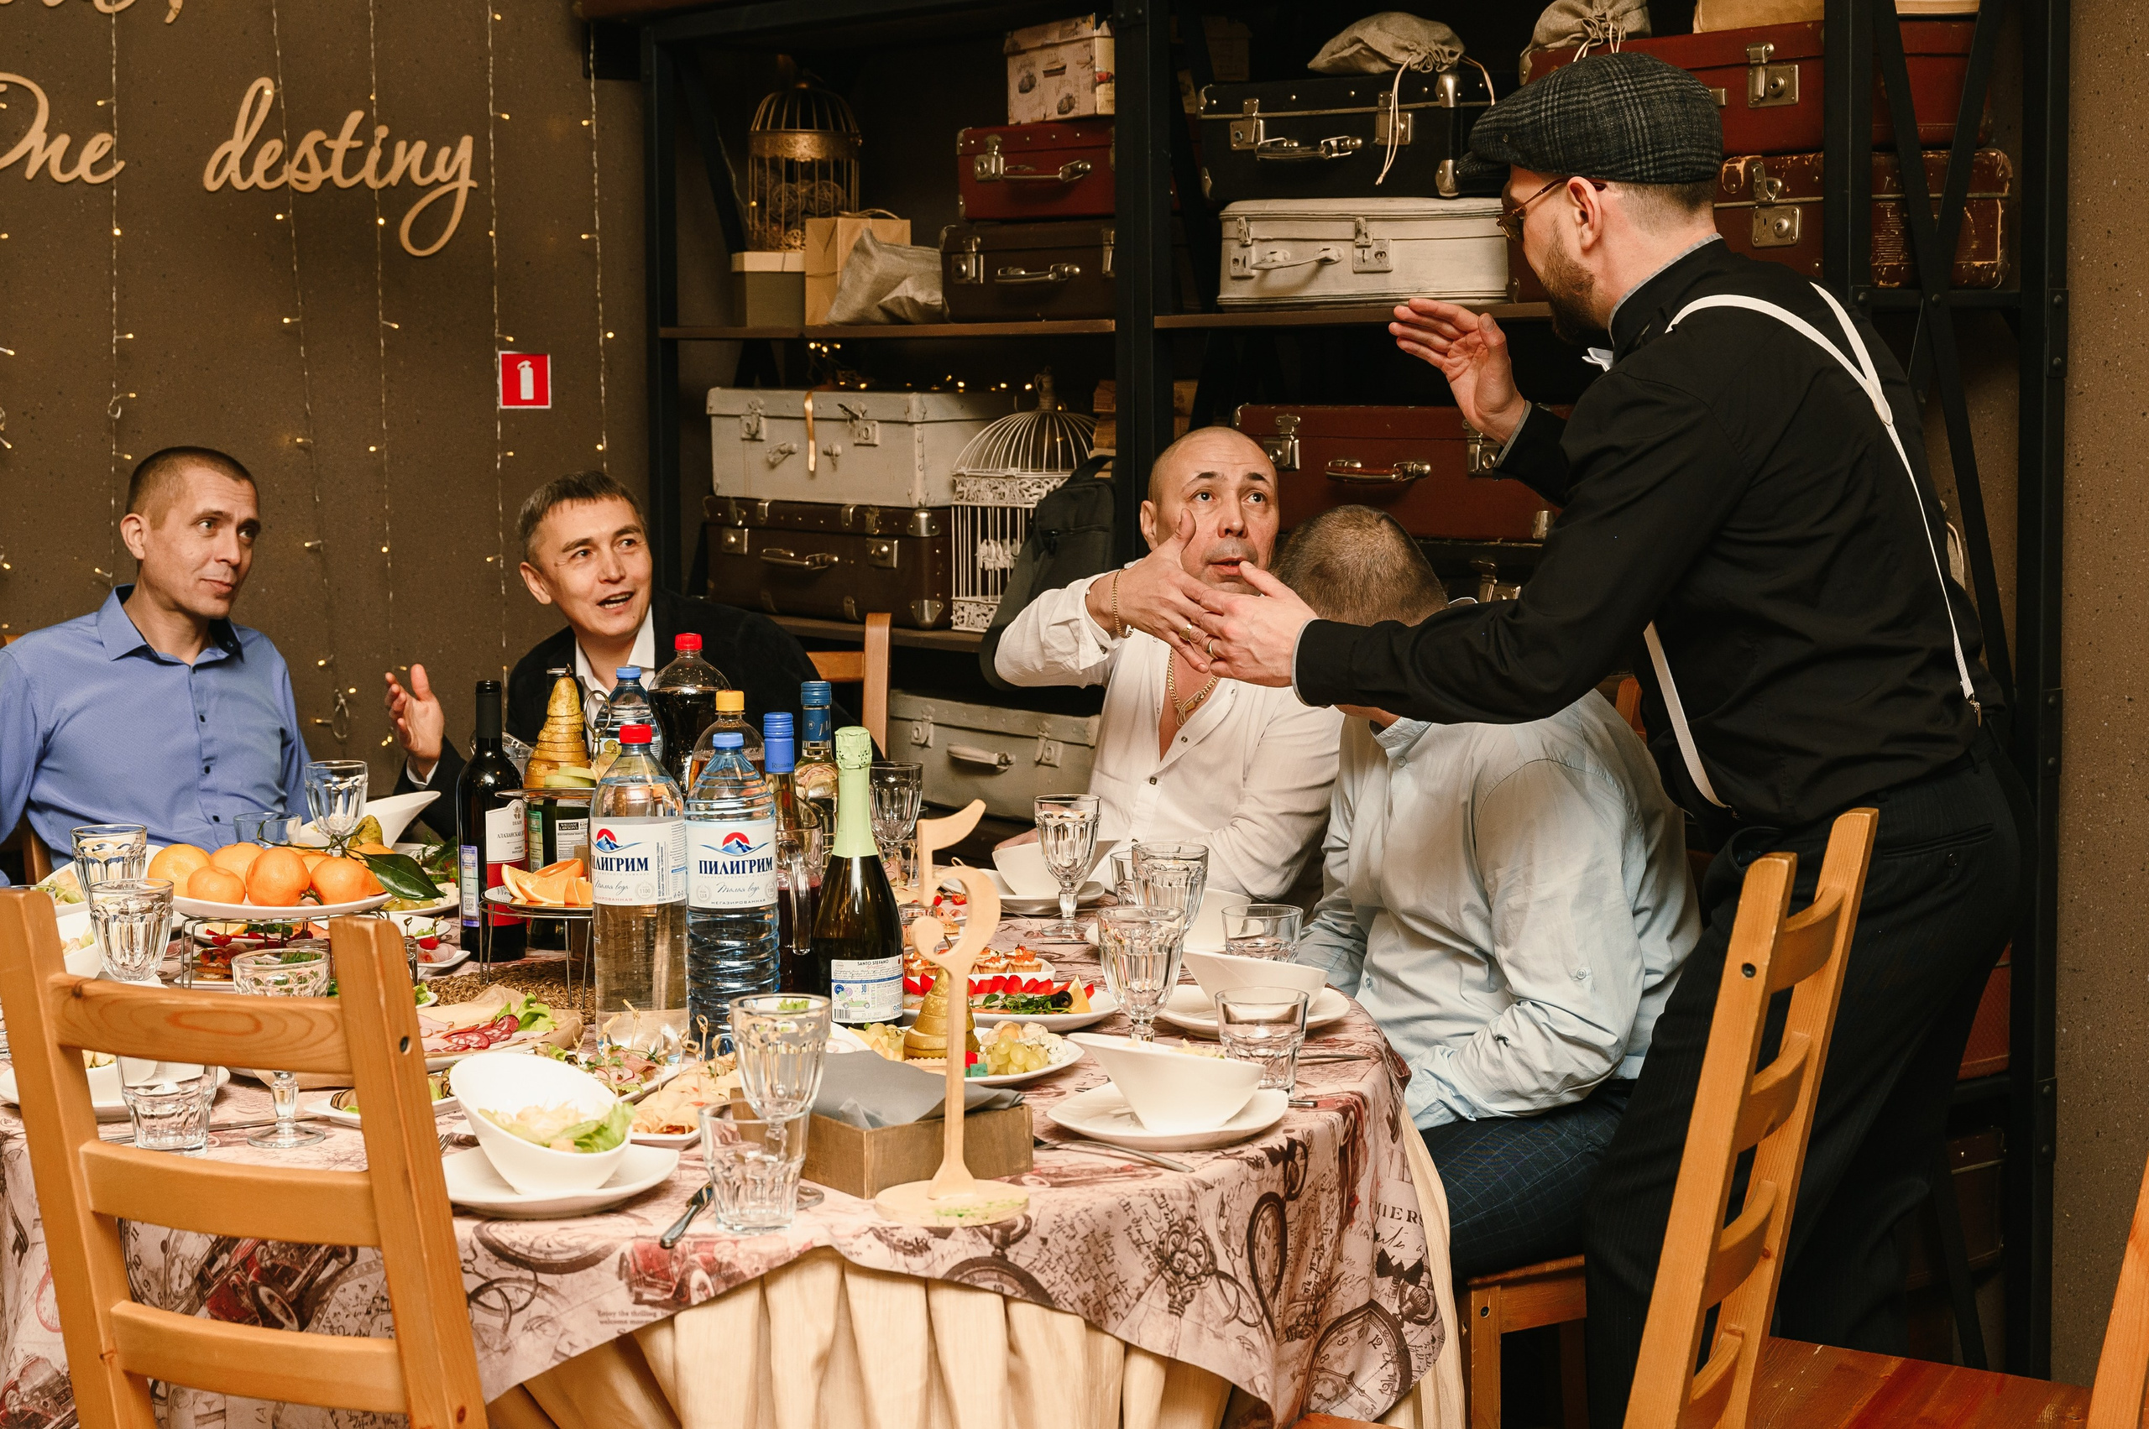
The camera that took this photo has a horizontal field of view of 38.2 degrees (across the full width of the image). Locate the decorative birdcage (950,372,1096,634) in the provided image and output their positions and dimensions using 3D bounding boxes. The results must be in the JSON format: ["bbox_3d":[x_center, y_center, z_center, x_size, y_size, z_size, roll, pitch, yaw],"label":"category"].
[{"bbox_3d":[-0.045,-0.357,5.163,0.231,0.431,0.231,-6,9,-39],"label":"decorative birdcage"}]

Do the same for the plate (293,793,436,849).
[{"bbox_3d":[-0.919,0.142,4.020,0.185,0.088,0.160,-1,6,-5],"label":"plate"}]

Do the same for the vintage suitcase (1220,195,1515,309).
[{"bbox_3d":[0.471,-0.715,4.864,0.300,0.161,0.410,-6,8,-44],"label":"vintage suitcase"}]

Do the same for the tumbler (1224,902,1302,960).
[{"bbox_3d":[0.201,0.254,3.295,0.086,0.091,0.086,0,6,0],"label":"tumbler"}]

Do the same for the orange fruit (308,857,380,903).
[{"bbox_3d":[-0.774,0.177,3.280,0.065,0.054,0.065,-1,7,0],"label":"orange fruit"}]

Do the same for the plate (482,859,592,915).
[{"bbox_3d":[-0.532,0.178,3.322,0.210,0.055,0.210,-1,7,0],"label":"plate"}]

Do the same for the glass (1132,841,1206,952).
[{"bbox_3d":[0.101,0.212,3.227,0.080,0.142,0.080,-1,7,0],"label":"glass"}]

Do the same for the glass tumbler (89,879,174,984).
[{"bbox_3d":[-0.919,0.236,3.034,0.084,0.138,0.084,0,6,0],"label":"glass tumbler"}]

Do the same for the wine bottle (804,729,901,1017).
[{"bbox_3d":[-0.223,0.158,3.167,0.089,0.303,0.089,-2,6,-10],"label":"wine bottle"}]

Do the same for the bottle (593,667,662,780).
[{"bbox_3d":[-0.521,0.103,3.668,0.088,0.315,0.088,-1,7,0],"label":"bottle"}]

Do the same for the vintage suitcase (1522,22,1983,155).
[{"bbox_3d":[0.951,-0.857,4.384,0.340,0.176,0.570,-5,8,-39],"label":"vintage suitcase"}]

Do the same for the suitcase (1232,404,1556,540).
[{"bbox_3d":[0.579,-0.359,4.511,0.380,0.184,0.580,-6,9,-44],"label":"suitcase"}]

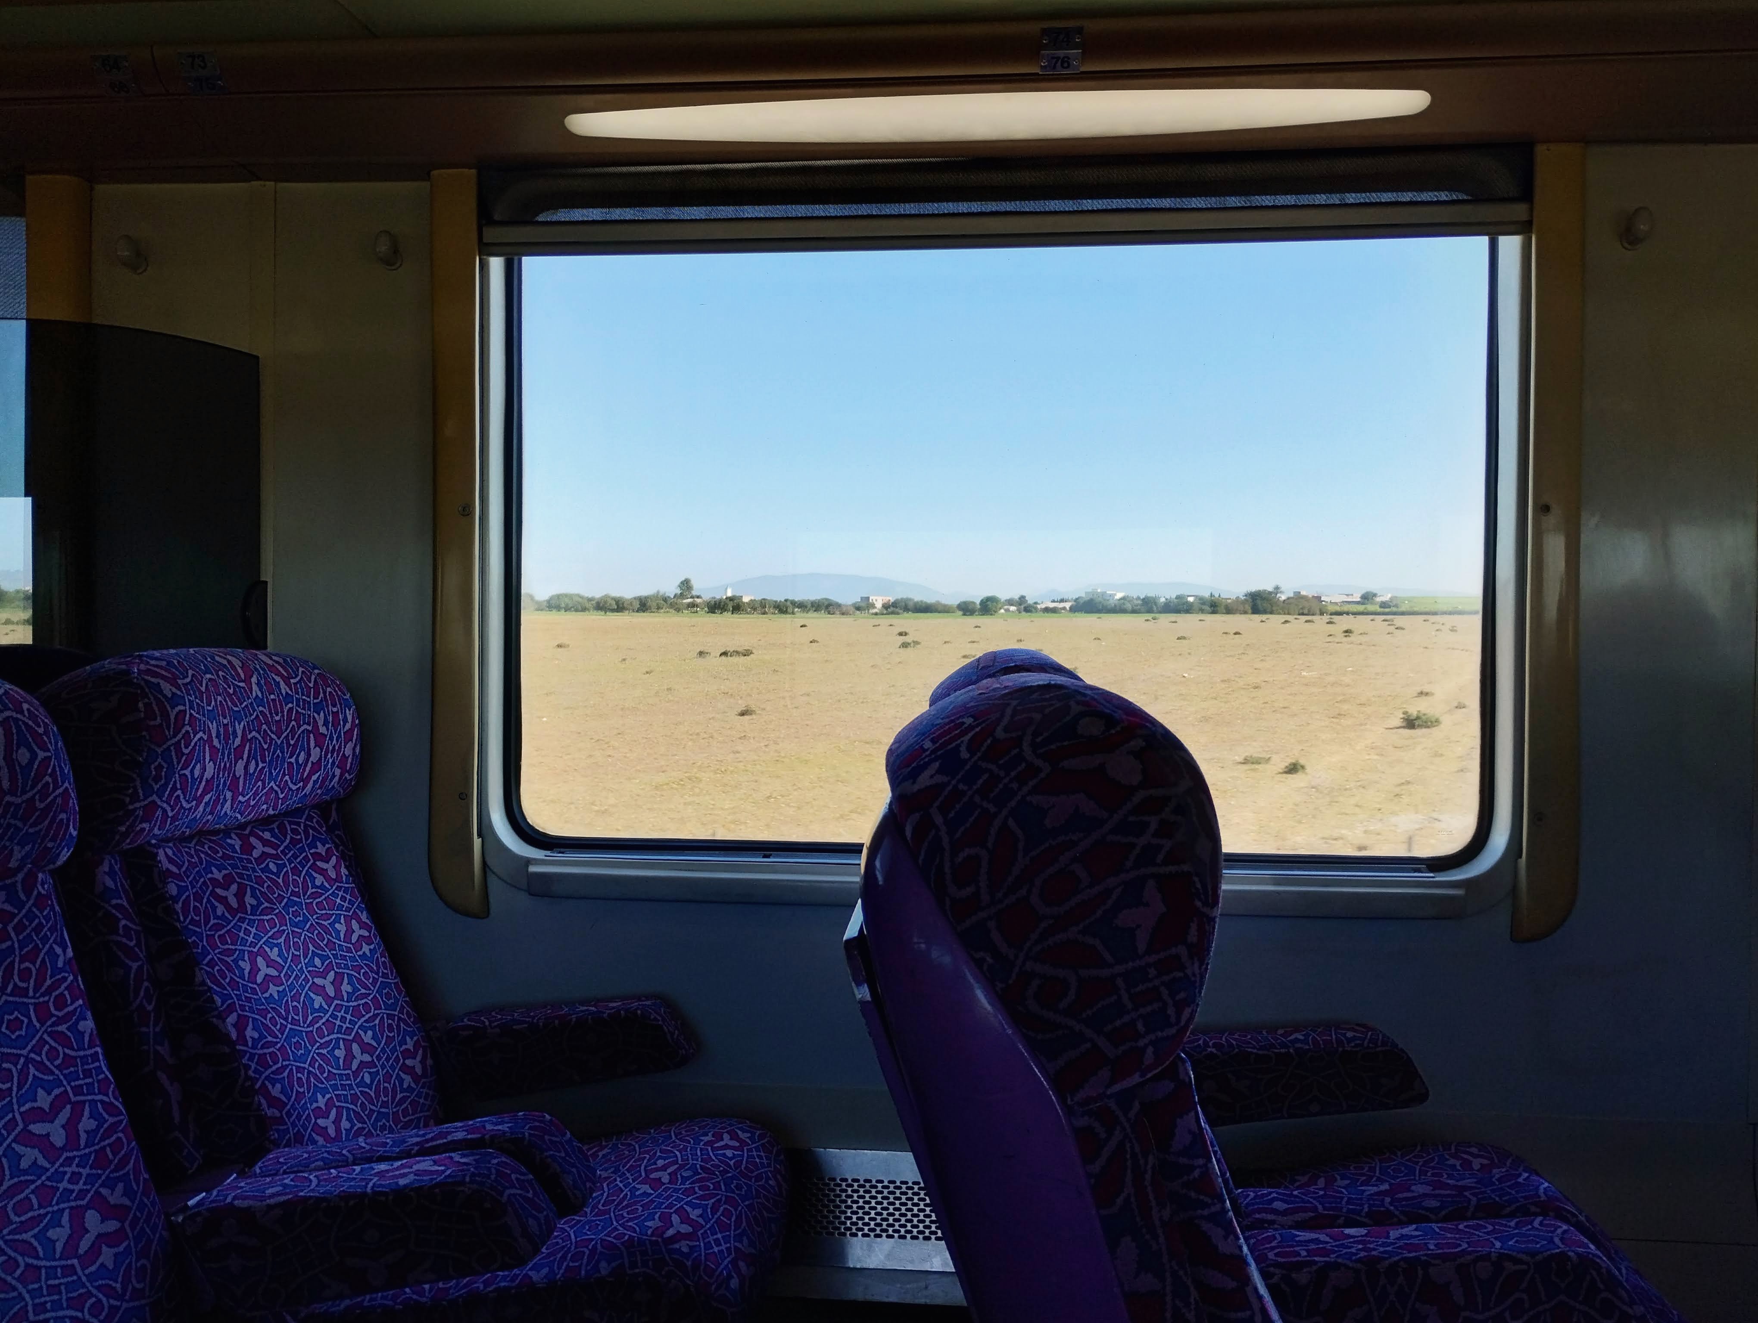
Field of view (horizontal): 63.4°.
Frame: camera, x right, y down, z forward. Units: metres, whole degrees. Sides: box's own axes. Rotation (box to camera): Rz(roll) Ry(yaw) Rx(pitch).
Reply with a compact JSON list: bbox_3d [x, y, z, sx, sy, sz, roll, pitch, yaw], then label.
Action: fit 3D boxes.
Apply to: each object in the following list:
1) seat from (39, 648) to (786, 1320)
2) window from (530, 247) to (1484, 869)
[{"bbox_3d":[-0.478,0.511,1.739,0.745,1.055,0.560,0,2,5],"label":"seat"},{"bbox_3d":[0.150,-0.153,1.981,1.375,0.864,0.060,0,2,5],"label":"window"}]

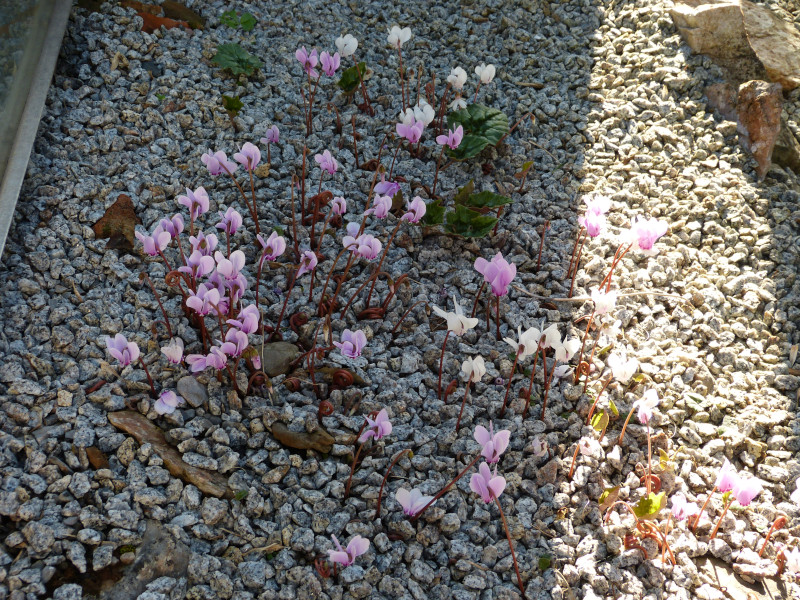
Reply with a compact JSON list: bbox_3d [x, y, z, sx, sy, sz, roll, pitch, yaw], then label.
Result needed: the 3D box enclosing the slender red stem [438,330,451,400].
[{"bbox_3d":[0.037,0.054,1.061,0.005,0.074,0.005,4,38,-3],"label":"slender red stem"}]

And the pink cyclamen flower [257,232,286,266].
[{"bbox_3d":[-0.100,-0.039,1.002,0.022,0.024,0.020,0,38,0],"label":"pink cyclamen flower"}]

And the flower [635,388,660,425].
[{"bbox_3d":[0.198,0.085,1.034,0.021,0.028,0.023,9,38,11],"label":"flower"}]

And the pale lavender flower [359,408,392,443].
[{"bbox_3d":[-0.017,0.093,0.955,0.025,0.026,0.021,-13,40,-16],"label":"pale lavender flower"}]

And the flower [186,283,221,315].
[{"bbox_3d":[-0.147,0.000,0.966,0.024,0.023,0.021,0,38,0],"label":"flower"}]

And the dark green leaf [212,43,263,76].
[{"bbox_3d":[-0.202,-0.298,1.606,0.062,0.020,0.055,0,37,0],"label":"dark green leaf"}]

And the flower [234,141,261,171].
[{"bbox_3d":[-0.138,-0.130,1.170,0.023,0.022,0.020,0,36,0],"label":"flower"}]

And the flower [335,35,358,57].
[{"bbox_3d":[-0.058,-0.275,1.401,0.025,0.026,0.022,13,40,16],"label":"flower"}]

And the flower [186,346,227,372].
[{"bbox_3d":[-0.148,0.045,0.985,0.031,0.017,0.021,0,36,0],"label":"flower"}]

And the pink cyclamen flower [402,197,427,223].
[{"bbox_3d":[0.013,-0.079,1.129,0.022,0.023,0.020,-20,42,-23],"label":"pink cyclamen flower"}]

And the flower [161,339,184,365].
[{"bbox_3d":[-0.202,0.045,1.150,0.019,0.020,0.021,0,35,0],"label":"flower"}]

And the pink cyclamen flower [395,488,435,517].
[{"bbox_3d":[0.012,0.155,0.989,0.029,0.022,0.026,1,37,1],"label":"pink cyclamen flower"}]

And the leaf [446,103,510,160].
[{"bbox_3d":[0.074,-0.159,1.221,0.061,0.030,0.062,0,38,0],"label":"leaf"}]

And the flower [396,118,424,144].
[{"bbox_3d":[0.011,-0.185,1.420,0.029,0.024,0.025,-18,39,-24],"label":"flower"}]

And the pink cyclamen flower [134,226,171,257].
[{"bbox_3d":[-0.190,-0.046,0.994,0.026,0.023,0.021,0,38,0],"label":"pink cyclamen flower"}]

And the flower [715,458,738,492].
[{"bbox_3d":[0.236,0.127,0.934,0.021,0.027,0.021,-13,40,-16],"label":"flower"}]

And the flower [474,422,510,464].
[{"bbox_3d":[0.069,0.107,0.964,0.027,0.030,0.026,3,37,4],"label":"flower"}]

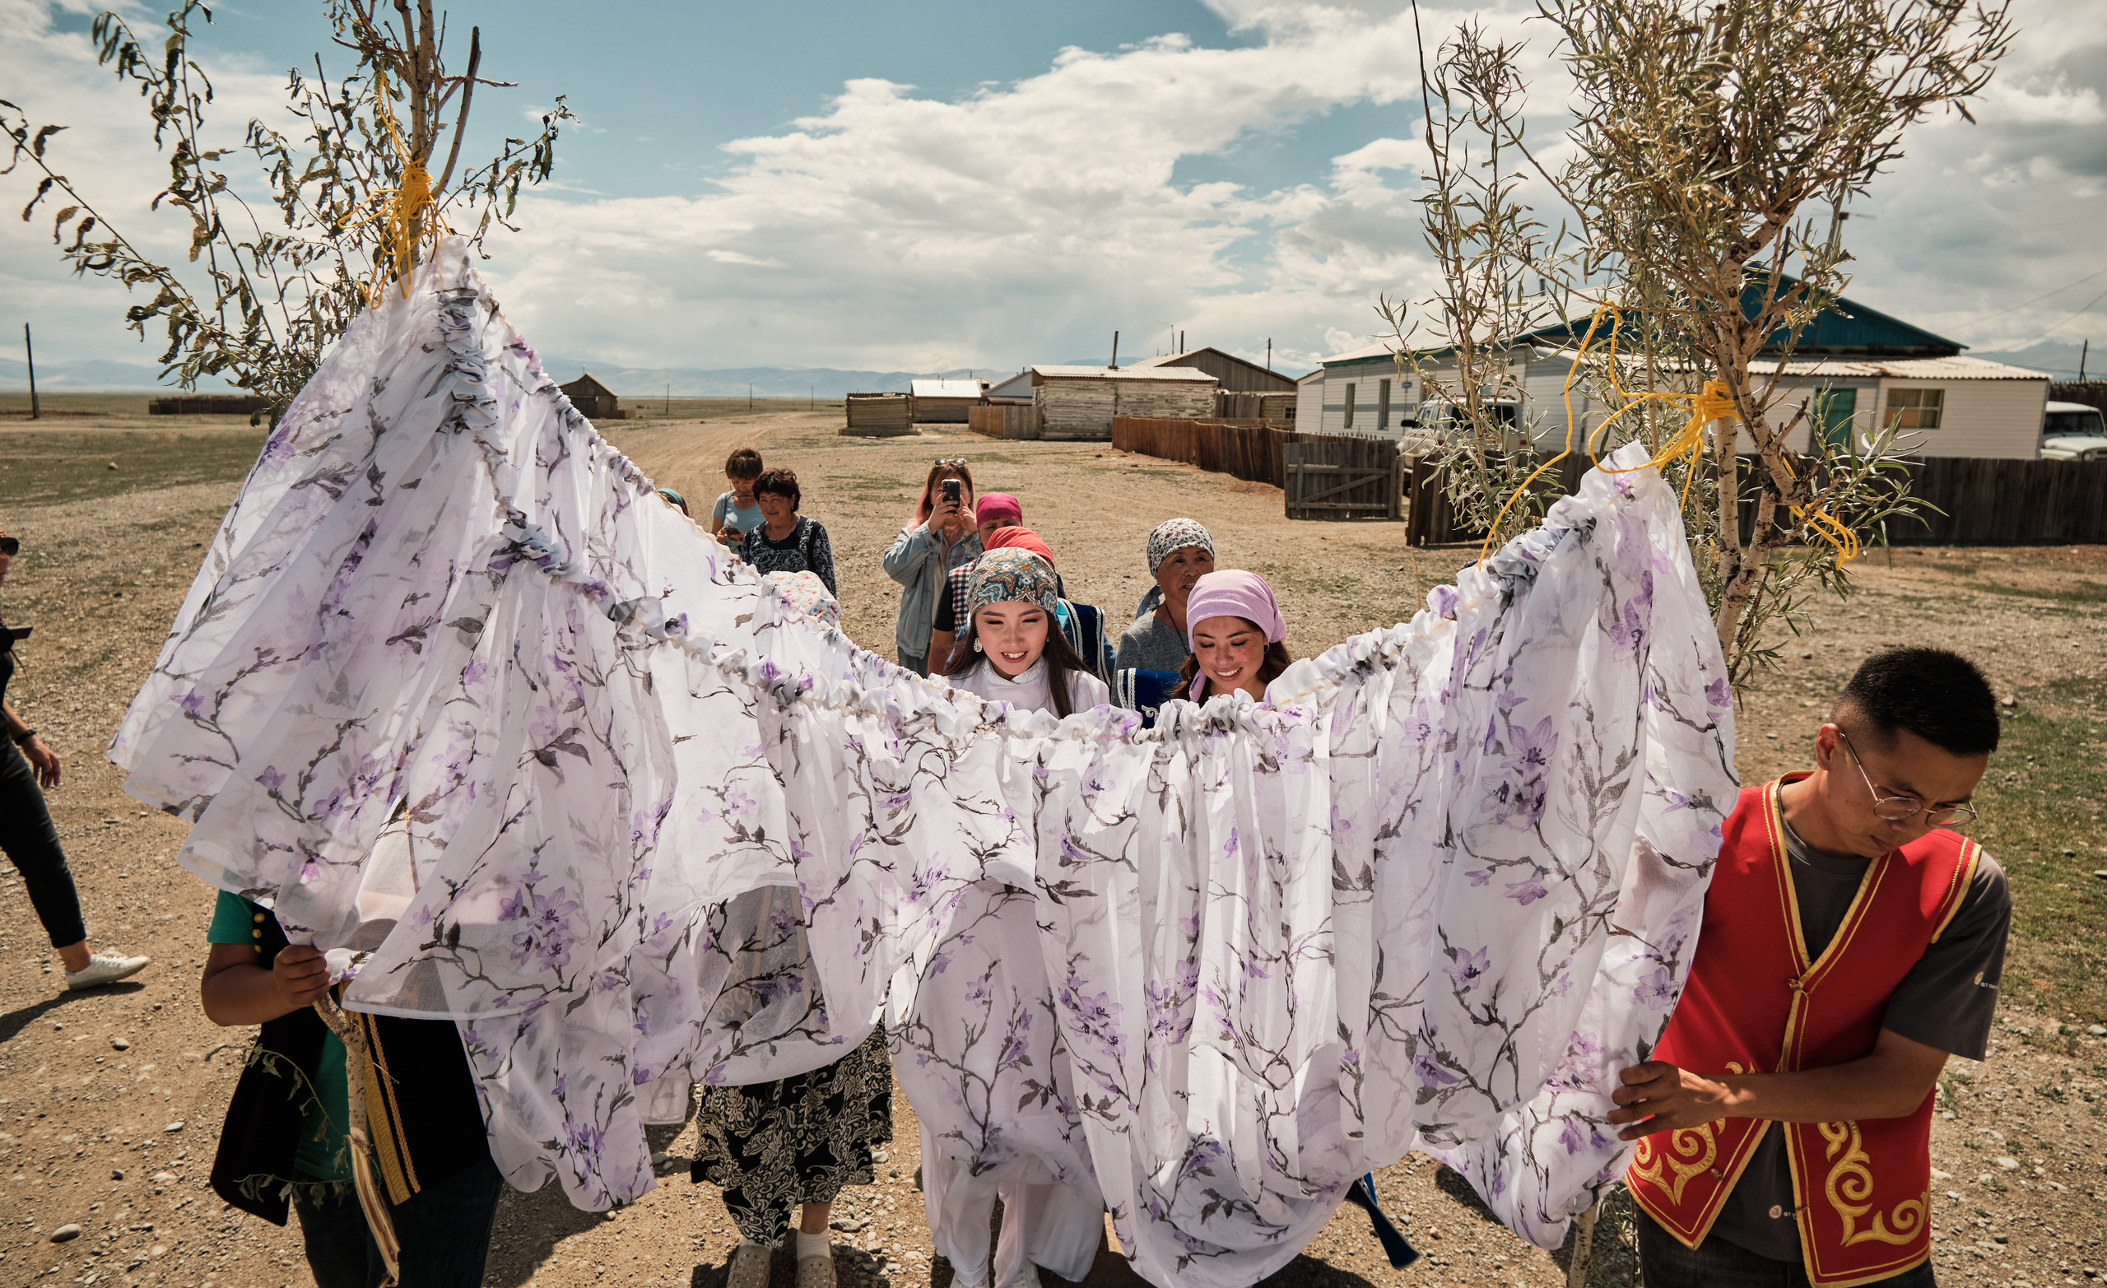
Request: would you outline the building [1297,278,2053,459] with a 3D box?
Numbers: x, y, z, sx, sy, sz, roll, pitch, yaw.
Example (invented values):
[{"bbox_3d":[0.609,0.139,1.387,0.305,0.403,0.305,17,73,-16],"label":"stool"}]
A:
[{"bbox_3d":[13.832,-6.548,33.978,9.700,4.900,18.500,0,10,-5],"label":"building"}]

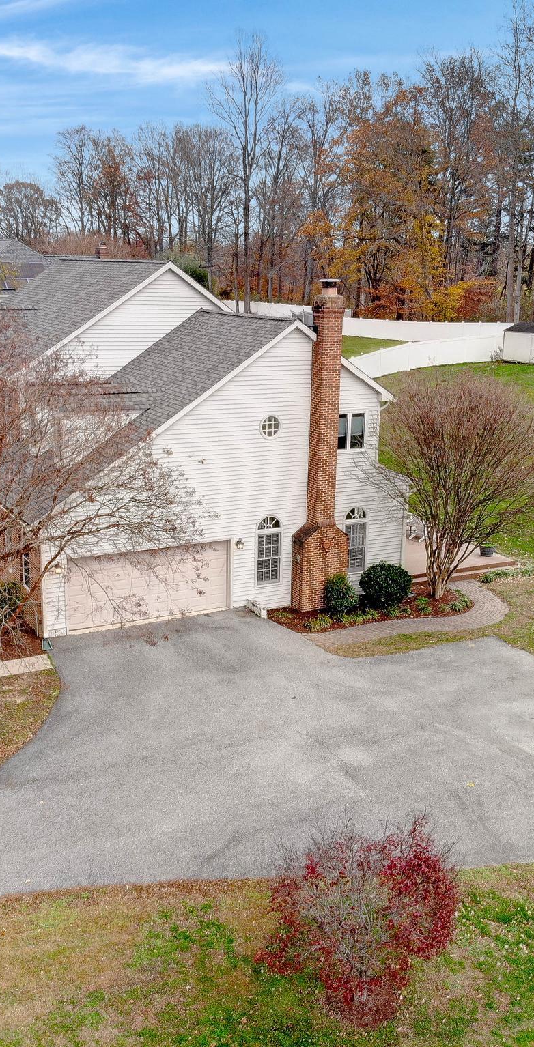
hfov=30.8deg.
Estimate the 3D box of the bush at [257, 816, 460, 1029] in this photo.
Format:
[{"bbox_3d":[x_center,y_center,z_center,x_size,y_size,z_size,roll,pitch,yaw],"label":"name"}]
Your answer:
[{"bbox_3d":[1.205,5.300,13.000,2.690,2.600,2.600,1,15,0],"label":"bush"}]

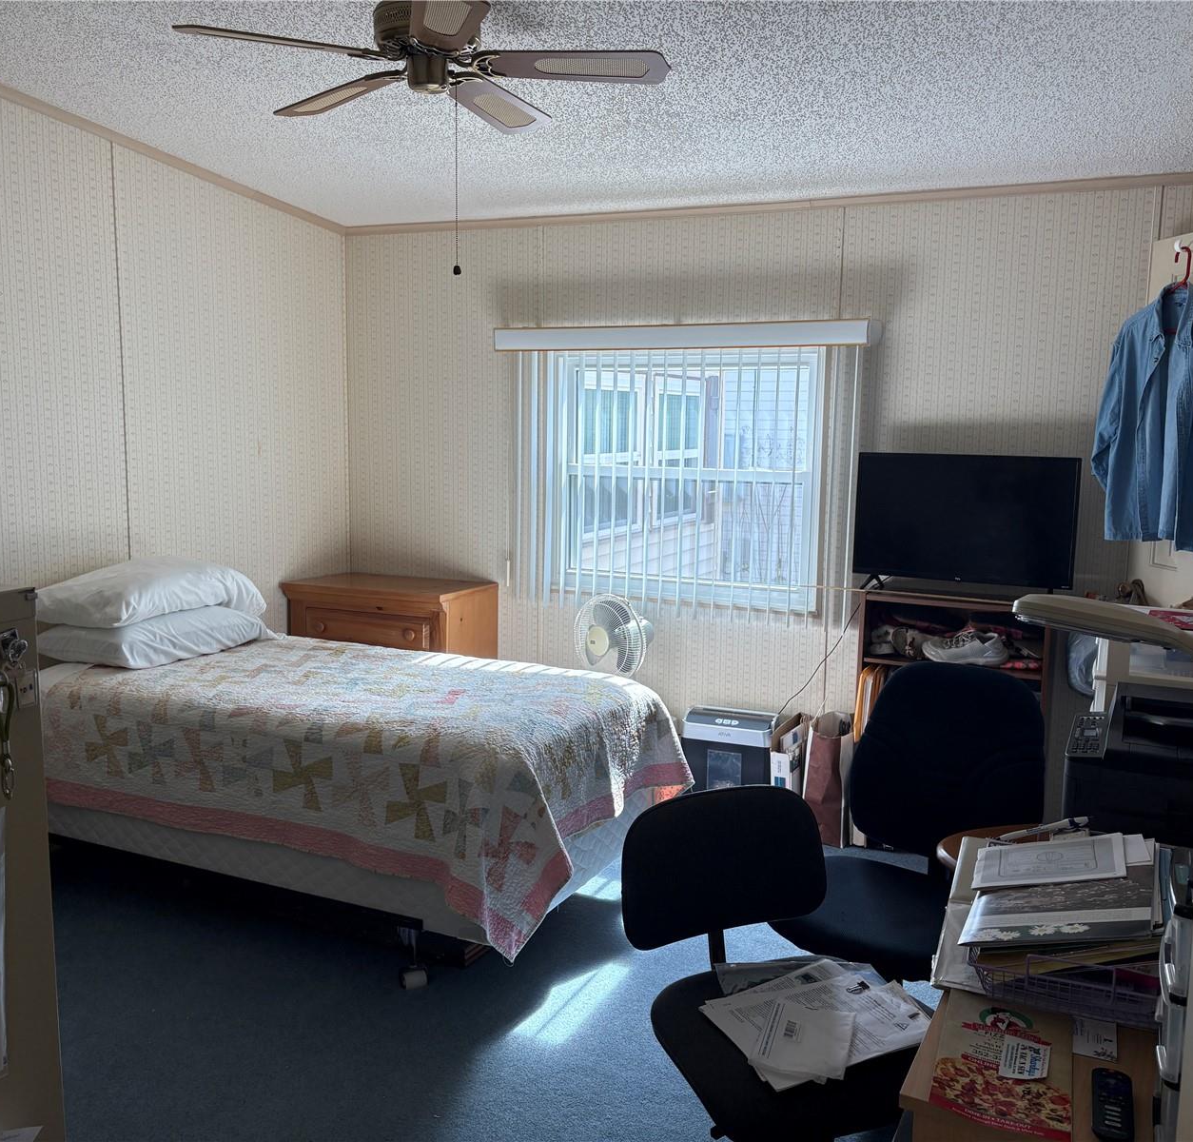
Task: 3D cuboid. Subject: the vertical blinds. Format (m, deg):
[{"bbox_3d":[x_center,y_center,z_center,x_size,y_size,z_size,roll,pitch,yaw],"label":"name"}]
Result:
[{"bbox_3d":[0.292,-0.342,4.386,1.385,1.020,0.091,4,9,25],"label":"vertical blinds"}]

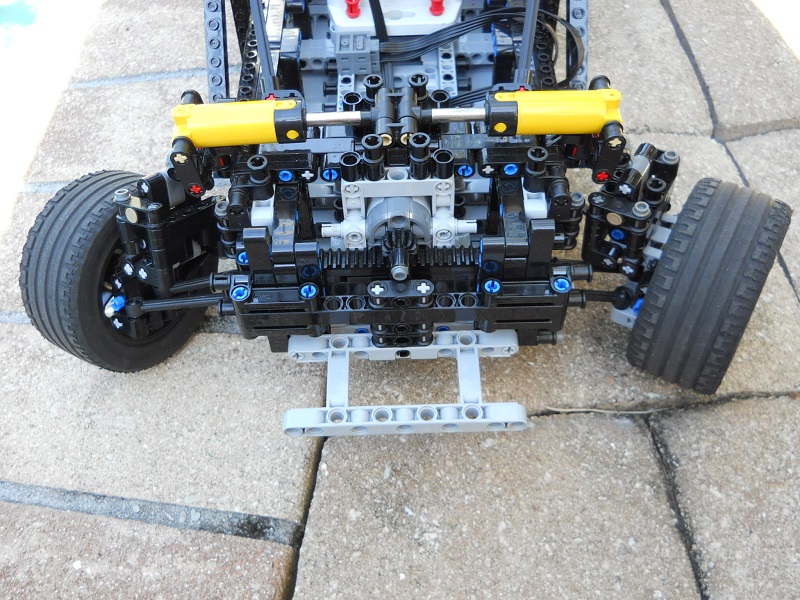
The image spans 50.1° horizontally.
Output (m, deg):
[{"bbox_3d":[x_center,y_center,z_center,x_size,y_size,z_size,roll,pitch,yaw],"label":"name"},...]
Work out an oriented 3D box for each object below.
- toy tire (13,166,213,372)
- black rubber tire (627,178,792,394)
[{"bbox_3d":[-0.116,-0.012,0.363,0.036,0.082,0.082,19,56,27],"label":"toy tire"},{"bbox_3d":[0.122,-0.005,0.339,0.036,0.082,0.082,23,58,19],"label":"black rubber tire"}]

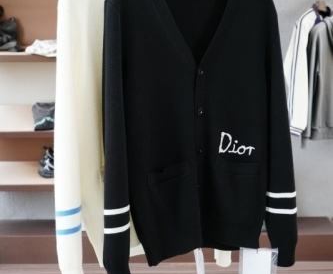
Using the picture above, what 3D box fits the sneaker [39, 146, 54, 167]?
[{"bbox_3d":[-0.540,0.100,3.178,0.295,0.120,0.110,-2,17,-7],"label":"sneaker"}]

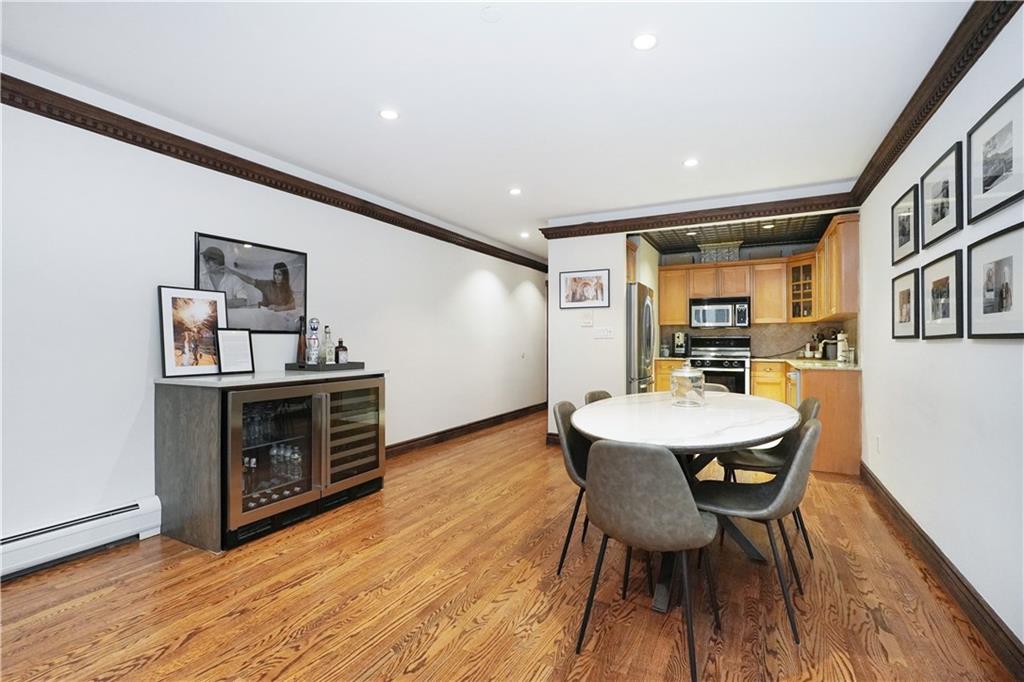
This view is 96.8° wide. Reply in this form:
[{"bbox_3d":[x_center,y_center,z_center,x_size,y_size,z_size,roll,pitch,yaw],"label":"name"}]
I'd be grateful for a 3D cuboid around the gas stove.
[{"bbox_3d":[3.041,0.555,6.609,0.760,1.200,0.680,0,0,28],"label":"gas stove"}]

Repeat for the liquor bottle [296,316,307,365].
[{"bbox_3d":[-1.536,-0.005,3.321,0.075,0.350,0.075,0,0,29],"label":"liquor bottle"}]

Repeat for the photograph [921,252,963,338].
[{"bbox_3d":[2.136,-0.209,2.270,0.022,0.400,0.500,0,0,28],"label":"photograph"}]

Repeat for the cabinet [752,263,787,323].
[{"bbox_3d":[3.433,-0.640,6.080,0.400,0.790,0.330,0,0,28],"label":"cabinet"}]

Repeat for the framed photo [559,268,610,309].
[{"bbox_3d":[0.777,-0.551,4.890,0.560,0.410,0.025,0,0,28],"label":"framed photo"}]

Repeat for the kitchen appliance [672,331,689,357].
[{"bbox_3d":[2.407,0.050,6.525,0.180,0.345,0.330,0,0,28],"label":"kitchen appliance"}]

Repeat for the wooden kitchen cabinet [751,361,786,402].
[{"bbox_3d":[3.358,0.695,5.961,0.400,0.880,0.600,0,0,28],"label":"wooden kitchen cabinet"}]

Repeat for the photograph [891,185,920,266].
[{"bbox_3d":[2.237,-0.643,2.586,0.030,0.365,0.450,0,0,28],"label":"photograph"}]

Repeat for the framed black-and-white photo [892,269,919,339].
[{"bbox_3d":[2.423,-0.212,2.810,0.022,0.400,0.500,0,0,28],"label":"framed black-and-white photo"}]

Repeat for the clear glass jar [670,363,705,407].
[{"bbox_3d":[1.116,0.271,2.880,0.195,0.280,0.195,0,0,28],"label":"clear glass jar"}]

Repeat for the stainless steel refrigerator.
[{"bbox_3d":[1.229,0.269,5.464,0.840,1.780,0.910,0,0,28],"label":"stainless steel refrigerator"}]

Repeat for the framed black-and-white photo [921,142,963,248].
[{"bbox_3d":[2.136,-0.697,2.267,0.022,0.400,0.500,0,0,28],"label":"framed black-and-white photo"}]

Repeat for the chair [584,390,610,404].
[{"bbox_3d":[0.813,0.725,2.891,0.540,0.820,0.460,0,0,28],"label":"chair"}]

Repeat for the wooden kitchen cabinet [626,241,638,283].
[{"bbox_3d":[1.043,-0.920,5.349,0.600,0.430,0.920,0,0,28],"label":"wooden kitchen cabinet"}]

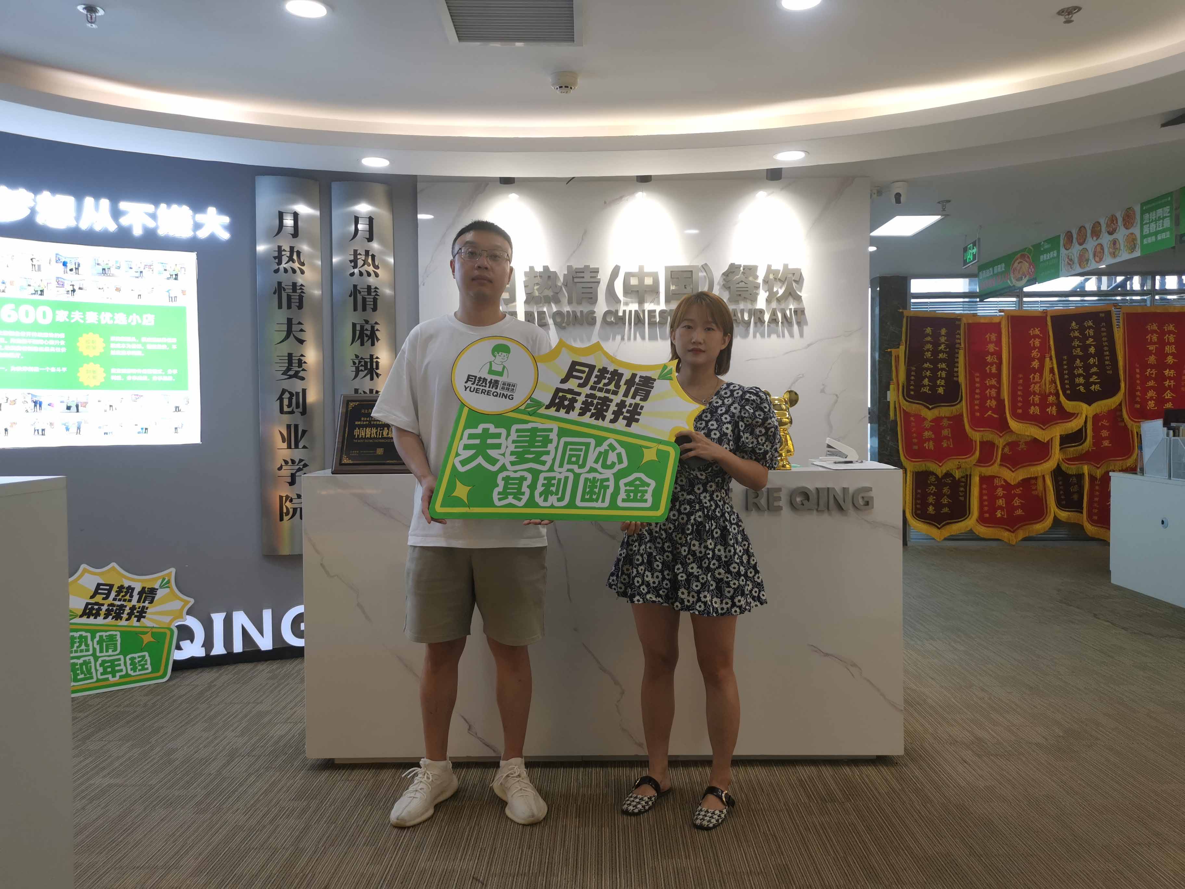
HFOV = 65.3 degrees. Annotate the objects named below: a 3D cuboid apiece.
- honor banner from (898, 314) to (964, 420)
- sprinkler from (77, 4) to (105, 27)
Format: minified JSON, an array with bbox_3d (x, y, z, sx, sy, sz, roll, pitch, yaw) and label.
[{"bbox_3d":[2.904,-0.669,7.913,0.570,0.940,0.050,2,2,1],"label":"honor banner"},{"bbox_3d":[-1.596,-1.354,2.945,0.078,0.060,0.078,0,2,1],"label":"sprinkler"}]

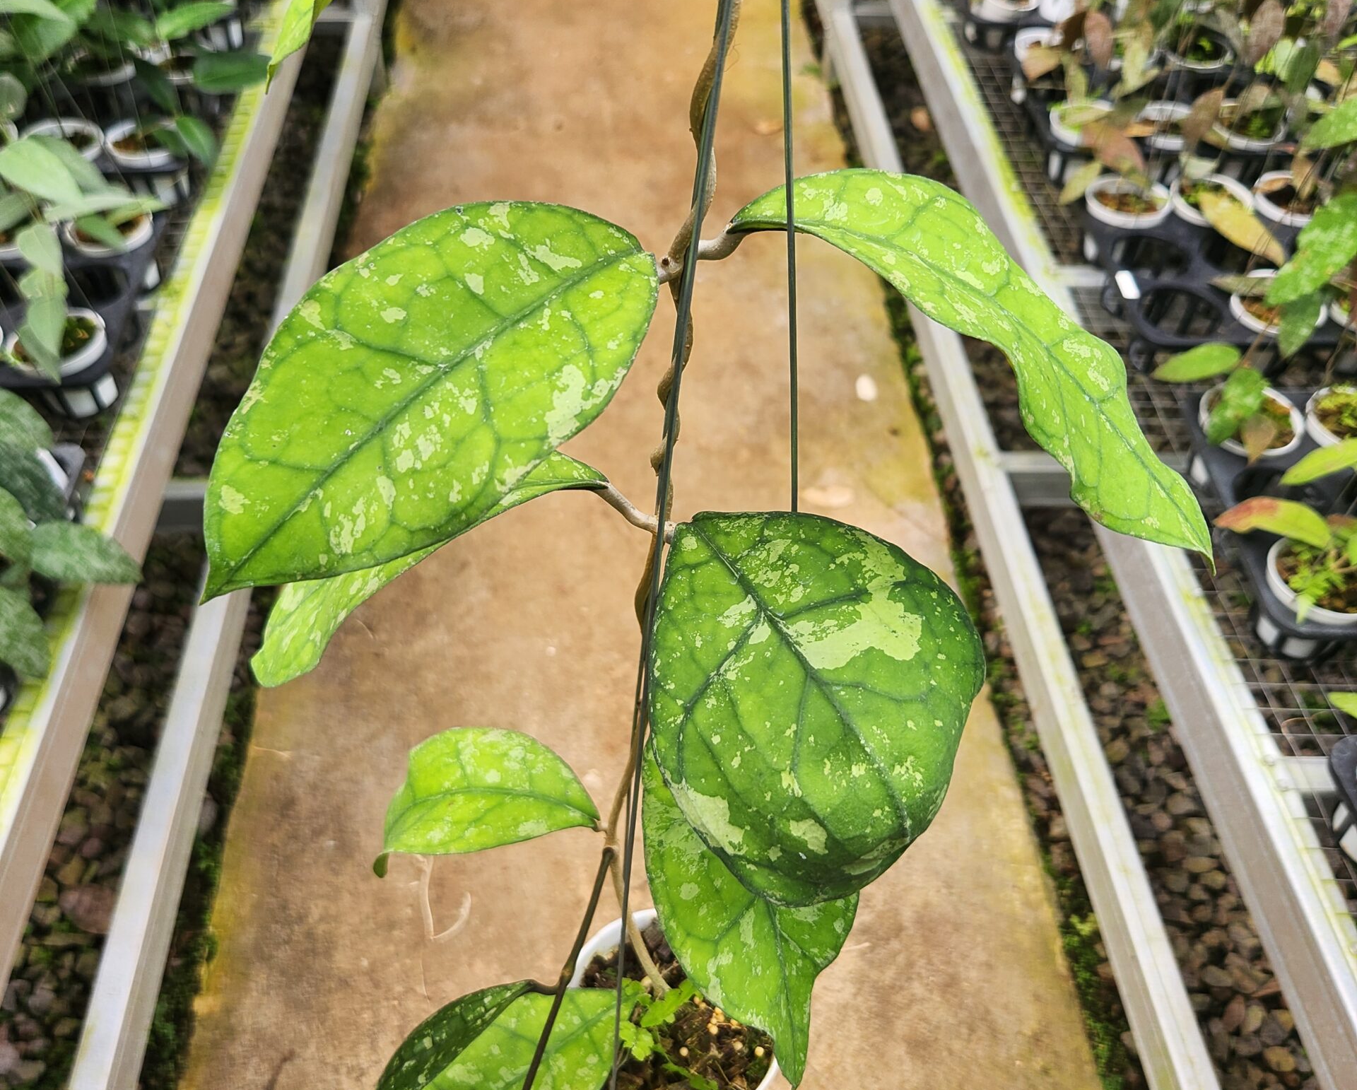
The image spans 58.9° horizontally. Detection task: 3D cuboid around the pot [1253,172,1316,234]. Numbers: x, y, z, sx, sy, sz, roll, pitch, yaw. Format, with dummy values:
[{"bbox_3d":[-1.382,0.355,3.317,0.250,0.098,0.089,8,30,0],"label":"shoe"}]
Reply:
[{"bbox_3d":[0.729,-0.380,1.448,0.100,0.076,0.100,2,48,-2],"label":"pot"}]

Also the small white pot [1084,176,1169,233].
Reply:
[{"bbox_3d":[0.526,-0.382,1.438,0.100,0.076,0.100,2,48,-2],"label":"small white pot"}]

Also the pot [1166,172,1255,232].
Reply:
[{"bbox_3d":[0.650,-0.394,1.498,0.100,0.088,0.100,1,48,-1],"label":"pot"}]

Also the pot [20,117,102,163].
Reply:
[{"bbox_3d":[-0.779,-0.484,1.553,0.100,0.088,0.100,-2,48,-3],"label":"pot"}]

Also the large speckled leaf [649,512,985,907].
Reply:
[{"bbox_3d":[0.032,0.037,0.275,0.080,0.036,0.102,-28,69,-14],"label":"large speckled leaf"}]

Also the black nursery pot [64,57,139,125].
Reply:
[{"bbox_3d":[-0.734,-0.589,1.555,0.102,0.080,0.102,-1,48,-4],"label":"black nursery pot"}]

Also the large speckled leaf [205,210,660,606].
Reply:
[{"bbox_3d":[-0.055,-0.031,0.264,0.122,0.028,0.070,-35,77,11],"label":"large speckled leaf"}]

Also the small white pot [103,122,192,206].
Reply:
[{"bbox_3d":[-0.621,-0.453,1.437,0.100,0.076,0.100,-1,48,-4],"label":"small white pot"}]

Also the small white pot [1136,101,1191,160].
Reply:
[{"bbox_3d":[0.643,-0.525,1.617,0.100,0.088,0.100,1,48,-1],"label":"small white pot"}]

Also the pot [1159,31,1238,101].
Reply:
[{"bbox_3d":[0.751,-0.687,1.769,0.100,0.090,0.100,1,48,-1],"label":"pot"}]

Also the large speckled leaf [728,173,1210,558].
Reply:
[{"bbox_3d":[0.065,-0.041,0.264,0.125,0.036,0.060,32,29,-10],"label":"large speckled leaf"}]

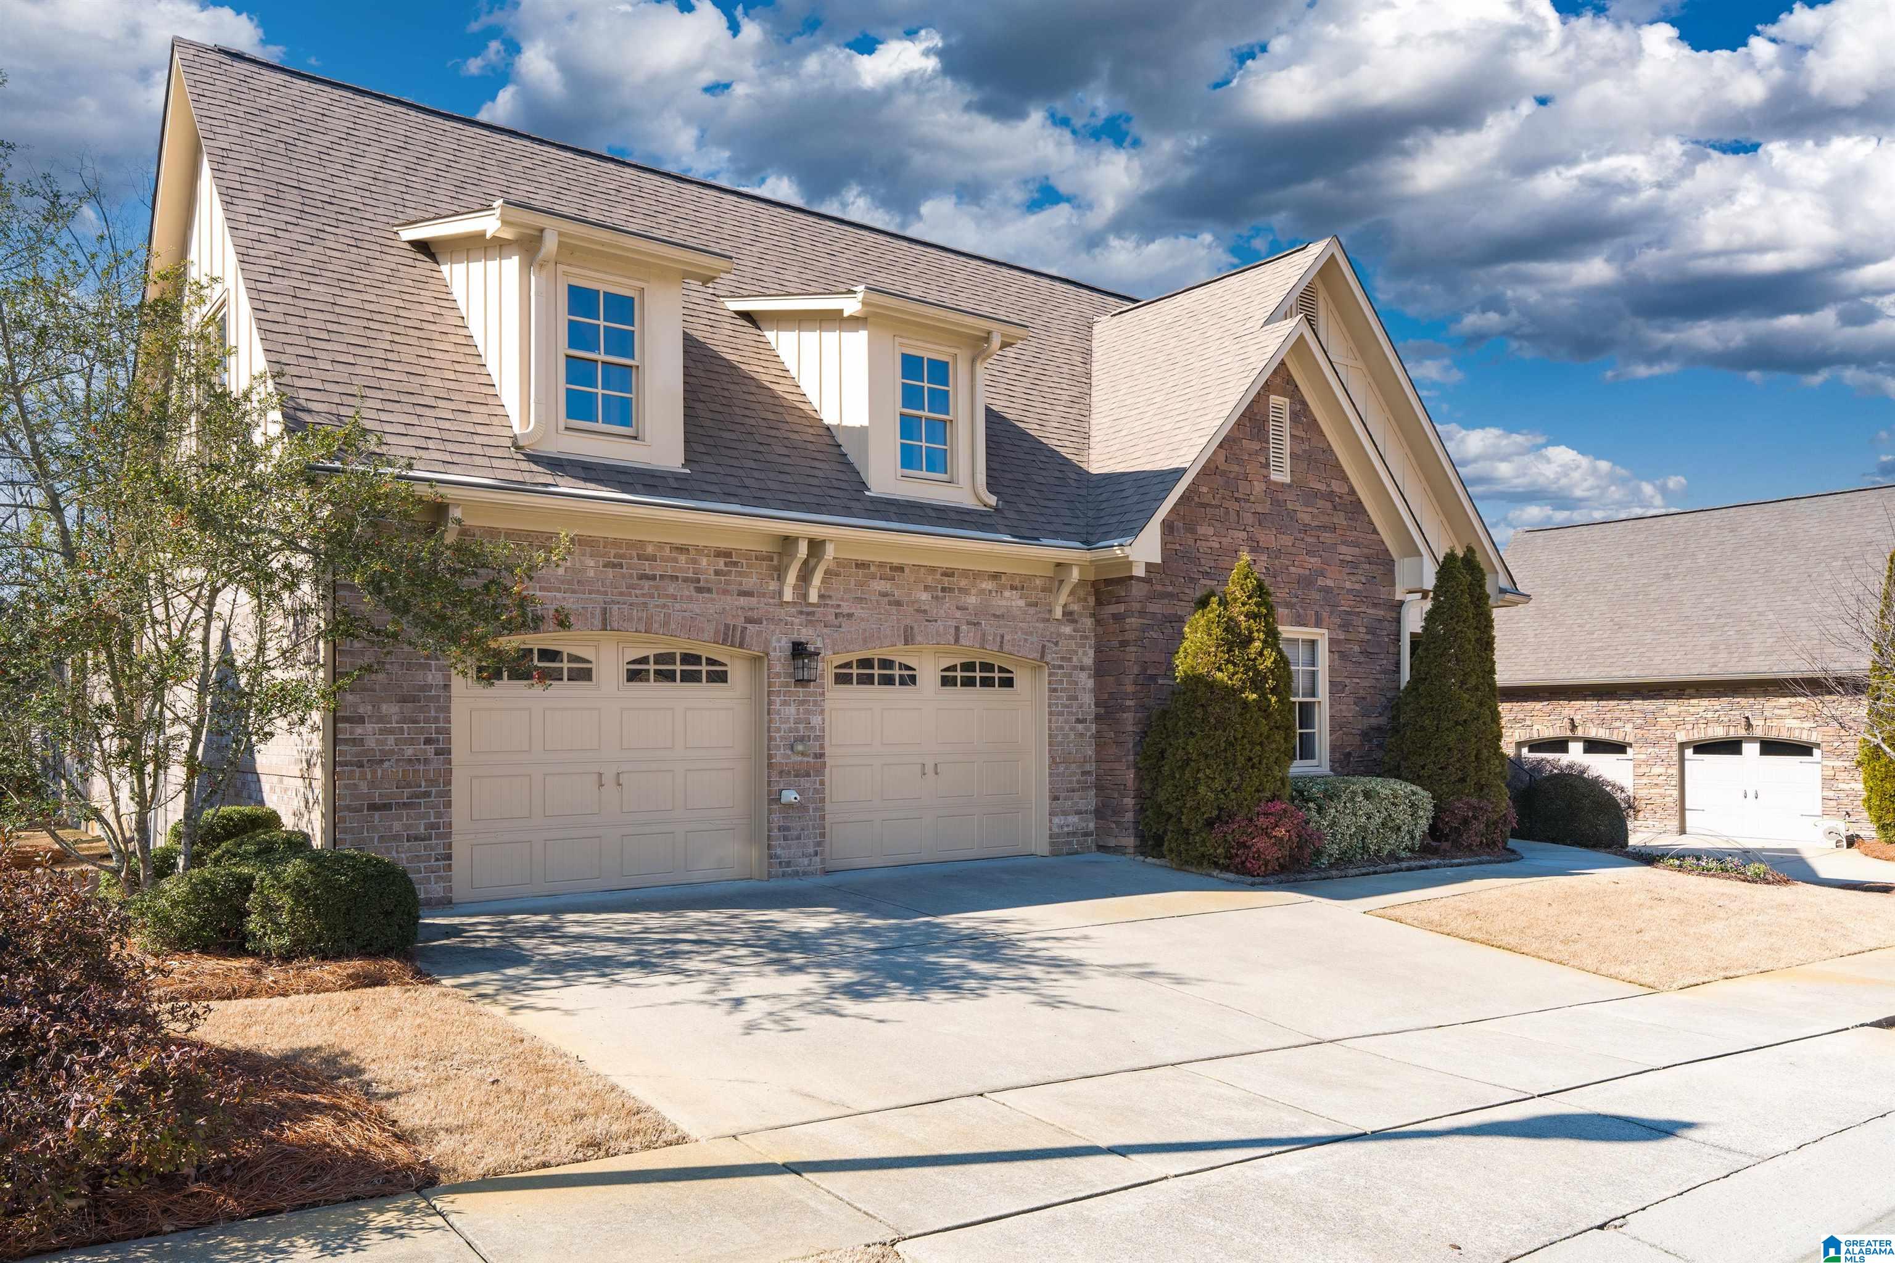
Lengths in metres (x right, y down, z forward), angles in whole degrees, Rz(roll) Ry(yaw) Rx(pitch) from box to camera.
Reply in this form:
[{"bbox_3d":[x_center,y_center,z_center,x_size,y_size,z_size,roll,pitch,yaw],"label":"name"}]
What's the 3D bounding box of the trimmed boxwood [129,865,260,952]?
[{"bbox_3d":[-4.787,1.722,8.400,0.840,0.510,0.840,2,-4,-37],"label":"trimmed boxwood"}]

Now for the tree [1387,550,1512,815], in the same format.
[{"bbox_3d":[5.658,0.721,14.900,1.300,3.330,1.300,2,-4,-37],"label":"tree"}]

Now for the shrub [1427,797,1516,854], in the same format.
[{"bbox_3d":[5.616,2.057,14.100,0.920,0.570,0.850,2,-4,-37],"label":"shrub"}]

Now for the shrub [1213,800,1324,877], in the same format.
[{"bbox_3d":[2.924,1.872,11.950,0.980,0.670,0.900,0,-3,0],"label":"shrub"}]

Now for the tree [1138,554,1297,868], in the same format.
[{"bbox_3d":[2.573,0.766,12.600,1.400,2.970,1.400,0,-3,0],"label":"tree"}]

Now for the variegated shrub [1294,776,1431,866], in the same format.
[{"bbox_3d":[4.090,1.895,13.100,1.500,0.780,0.950,2,-4,-37],"label":"variegated shrub"}]

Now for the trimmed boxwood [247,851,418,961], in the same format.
[{"bbox_3d":[-3.810,1.650,8.150,0.980,0.600,0.960,2,-4,-37],"label":"trimmed boxwood"}]

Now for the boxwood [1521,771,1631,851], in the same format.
[{"bbox_3d":[7.321,2.070,15.400,1.250,0.820,1.250,2,-4,-37],"label":"boxwood"}]

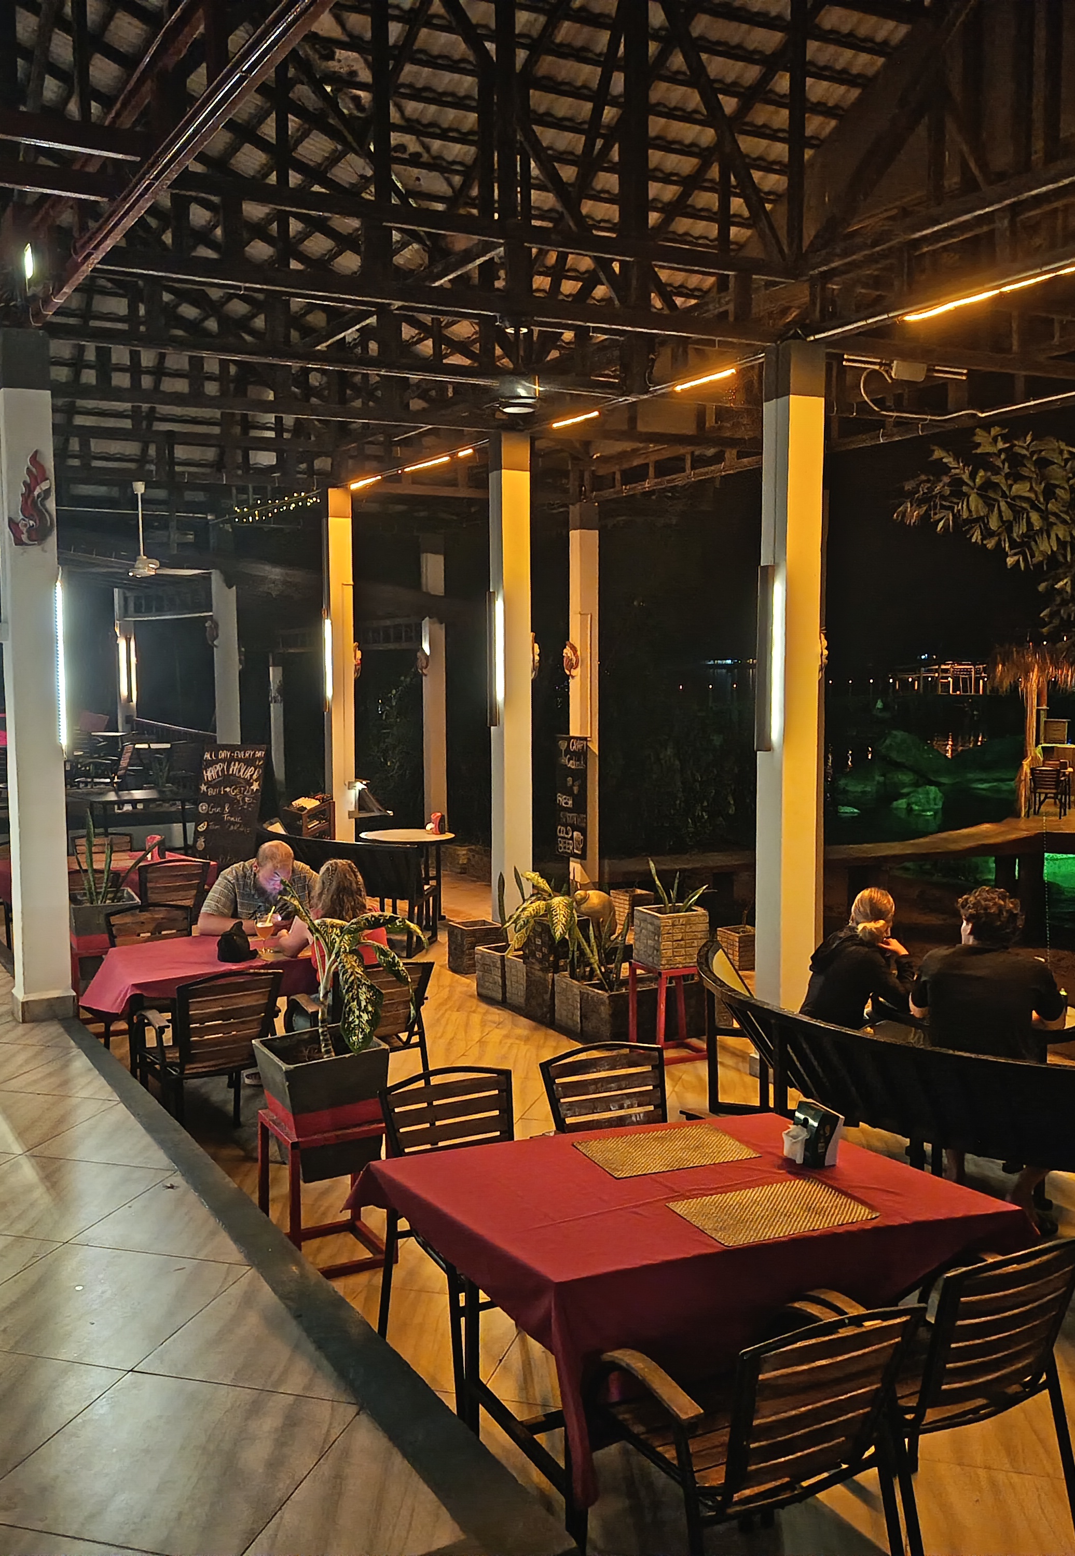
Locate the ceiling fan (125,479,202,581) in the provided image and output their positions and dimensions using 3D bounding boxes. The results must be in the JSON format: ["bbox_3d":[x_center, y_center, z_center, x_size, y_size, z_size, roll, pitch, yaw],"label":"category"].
[{"bbox_3d":[-3.712,-2.337,13.556,1.250,0.940,1.250,-3,5,-28],"label":"ceiling fan"}]

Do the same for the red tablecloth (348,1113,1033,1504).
[{"bbox_3d":[0.366,1.242,3.651,1.300,0.450,0.930,-2,5,-22],"label":"red tablecloth"}]

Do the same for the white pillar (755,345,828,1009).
[{"bbox_3d":[1.271,-0.317,7.248,0.225,3.620,0.225,-3,5,-29],"label":"white pillar"}]

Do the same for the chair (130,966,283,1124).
[{"bbox_3d":[-1.394,1.170,6.032,0.550,0.840,0.580,-4,6,-36],"label":"chair"}]

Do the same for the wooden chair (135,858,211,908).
[{"bbox_3d":[-2.416,0.908,9.381,0.550,0.840,0.580,-3,5,-27],"label":"wooden chair"}]

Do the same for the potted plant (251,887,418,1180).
[{"bbox_3d":[-0.706,0.868,5.005,0.520,1.020,0.470,-3,5,-33],"label":"potted plant"}]

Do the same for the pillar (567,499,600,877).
[{"bbox_3d":[0.482,-0.774,14.033,0.215,3.750,0.215,-3,5,-29],"label":"pillar"}]

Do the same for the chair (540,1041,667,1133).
[{"bbox_3d":[0.333,1.320,4.453,0.530,0.860,0.560,-3,5,-24],"label":"chair"}]

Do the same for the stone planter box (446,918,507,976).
[{"bbox_3d":[-0.431,1.151,9.864,0.310,0.300,0.310,-3,5,-30],"label":"stone planter box"}]

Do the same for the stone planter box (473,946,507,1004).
[{"bbox_3d":[-0.160,1.227,8.878,0.310,0.300,0.310,-3,5,-29],"label":"stone planter box"}]

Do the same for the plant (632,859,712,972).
[{"bbox_3d":[0.707,0.704,7.684,0.290,0.560,0.290,-3,5,-27],"label":"plant"}]

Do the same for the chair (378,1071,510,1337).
[{"bbox_3d":[-0.143,1.322,4.066,0.500,0.860,0.540,-3,5,-29],"label":"chair"}]

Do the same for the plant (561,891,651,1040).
[{"bbox_3d":[0.393,1.038,8.012,0.350,0.820,0.350,-3,5,-27],"label":"plant"}]

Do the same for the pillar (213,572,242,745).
[{"bbox_3d":[-3.276,-1.118,15.208,0.210,3.240,0.210,-3,5,-28],"label":"pillar"}]

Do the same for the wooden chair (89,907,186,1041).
[{"bbox_3d":[-1.825,1.080,7.188,0.550,0.840,0.580,-4,6,-36],"label":"wooden chair"}]

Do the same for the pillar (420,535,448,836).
[{"bbox_3d":[-1.084,-0.854,15.280,0.200,3.420,0.200,-3,5,-28],"label":"pillar"}]

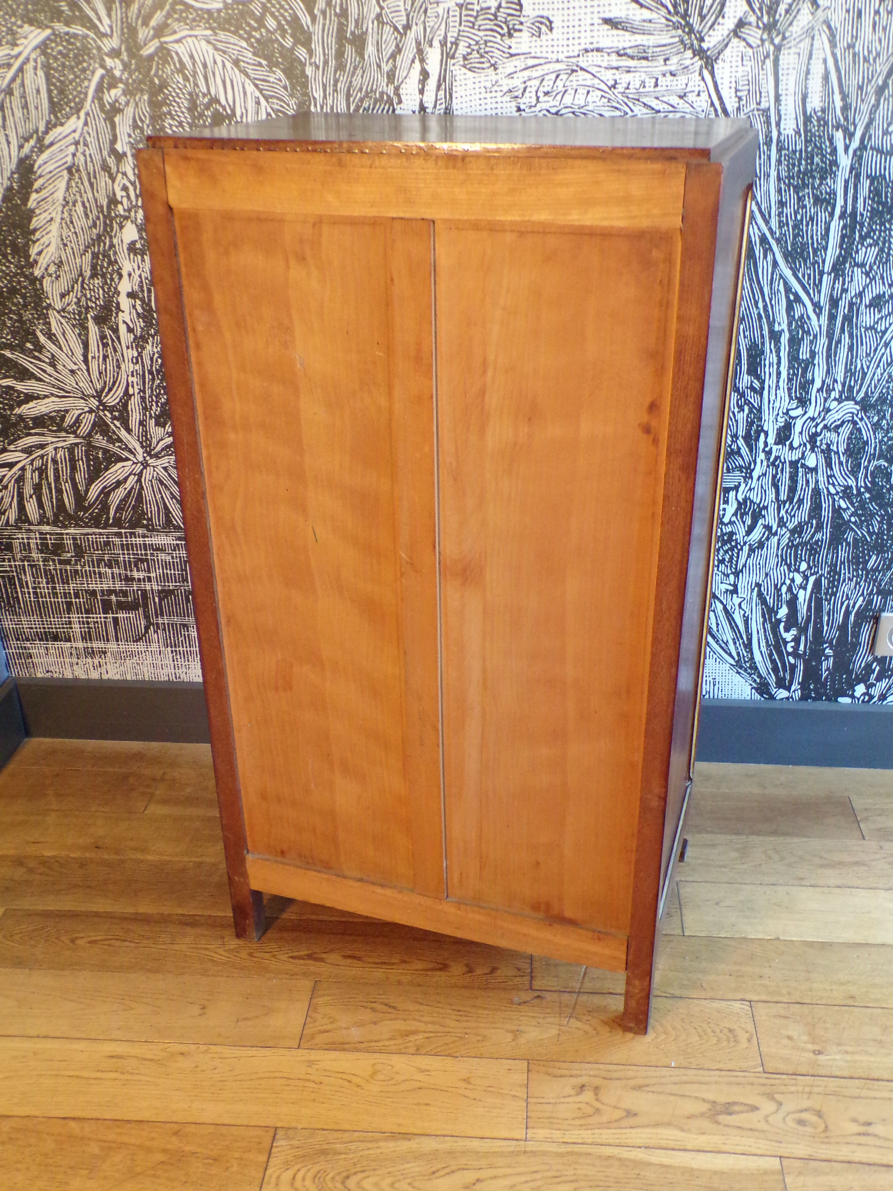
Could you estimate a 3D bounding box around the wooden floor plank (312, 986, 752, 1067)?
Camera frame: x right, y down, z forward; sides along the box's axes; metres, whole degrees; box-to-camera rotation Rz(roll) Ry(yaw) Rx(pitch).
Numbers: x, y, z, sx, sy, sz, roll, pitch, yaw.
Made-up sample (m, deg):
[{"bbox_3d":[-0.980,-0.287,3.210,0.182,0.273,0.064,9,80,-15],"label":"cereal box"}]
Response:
[{"bbox_3d":[0.114,0.599,1.520,0.615,0.018,0.121,1,26,4],"label":"wooden floor plank"}]

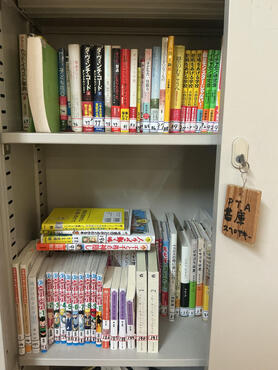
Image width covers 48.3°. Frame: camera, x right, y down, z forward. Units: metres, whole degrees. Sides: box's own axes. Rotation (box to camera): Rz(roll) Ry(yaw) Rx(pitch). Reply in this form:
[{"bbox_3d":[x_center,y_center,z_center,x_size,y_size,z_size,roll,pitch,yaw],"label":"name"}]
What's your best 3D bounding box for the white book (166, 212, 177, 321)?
[{"bbox_3d":[0.089,0.214,0.848,0.015,0.232,0.171,1,11,2],"label":"white book"}]

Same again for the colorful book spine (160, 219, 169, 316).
[{"bbox_3d":[0.071,0.225,0.856,0.017,0.207,0.147,1,11,2],"label":"colorful book spine"}]

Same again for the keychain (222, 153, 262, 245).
[{"bbox_3d":[0.178,0.027,0.536,0.063,0.160,0.022,0,11,0],"label":"keychain"}]

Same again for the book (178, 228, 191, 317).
[{"bbox_3d":[0.121,0.234,0.848,0.023,0.193,0.131,1,11,2],"label":"book"}]

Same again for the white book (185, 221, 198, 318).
[{"bbox_3d":[0.142,0.224,0.851,0.017,0.212,0.143,1,11,2],"label":"white book"}]

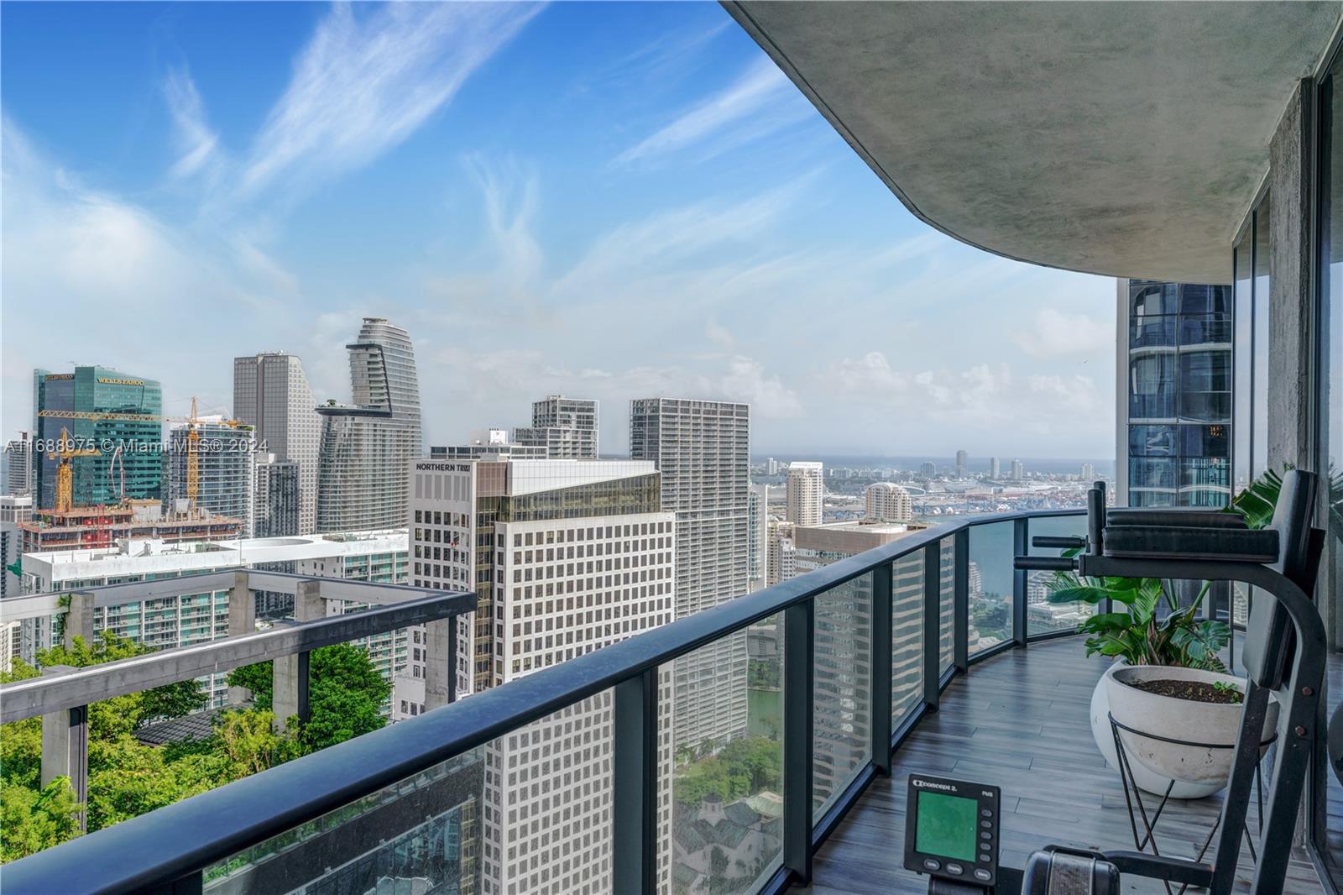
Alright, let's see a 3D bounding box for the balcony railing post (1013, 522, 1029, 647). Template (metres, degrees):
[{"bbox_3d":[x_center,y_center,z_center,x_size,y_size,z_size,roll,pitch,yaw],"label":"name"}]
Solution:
[{"bbox_3d":[2.840,1.096,7.270,0.070,1.050,0.085,0,0,-41],"label":"balcony railing post"}]

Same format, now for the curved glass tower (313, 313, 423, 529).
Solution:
[{"bbox_3d":[-225.000,28.349,668.000,27.000,249.000,75.000,0,0,31],"label":"curved glass tower"}]

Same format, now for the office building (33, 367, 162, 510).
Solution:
[{"bbox_3d":[-345.000,54.892,538.000,48.000,198.000,45.000,0,0,23],"label":"office building"}]

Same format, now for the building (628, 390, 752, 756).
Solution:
[{"bbox_3d":[10.500,64.681,478.000,64.000,178.000,24.000,0,0,-41],"label":"building"}]

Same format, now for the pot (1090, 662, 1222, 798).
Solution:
[{"bbox_3d":[2.400,1.335,4.260,0.800,0.530,0.800,0,0,0],"label":"pot"}]

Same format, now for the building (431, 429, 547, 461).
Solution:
[{"bbox_3d":[-97.000,73.660,472.000,57.000,158.000,27.000,0,0,33],"label":"building"}]

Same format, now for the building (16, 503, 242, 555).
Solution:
[{"bbox_3d":[-181.500,85.067,303.500,32.000,136.000,60.000,0,0,41],"label":"building"}]

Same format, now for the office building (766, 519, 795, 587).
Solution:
[{"bbox_3d":[92.000,108.603,740.000,27.000,92.000,25.000,0,0,33],"label":"office building"}]

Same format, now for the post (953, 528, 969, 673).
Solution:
[{"bbox_3d":[2.090,1.103,6.440,0.085,1.030,0.065,0,0,34],"label":"post"}]

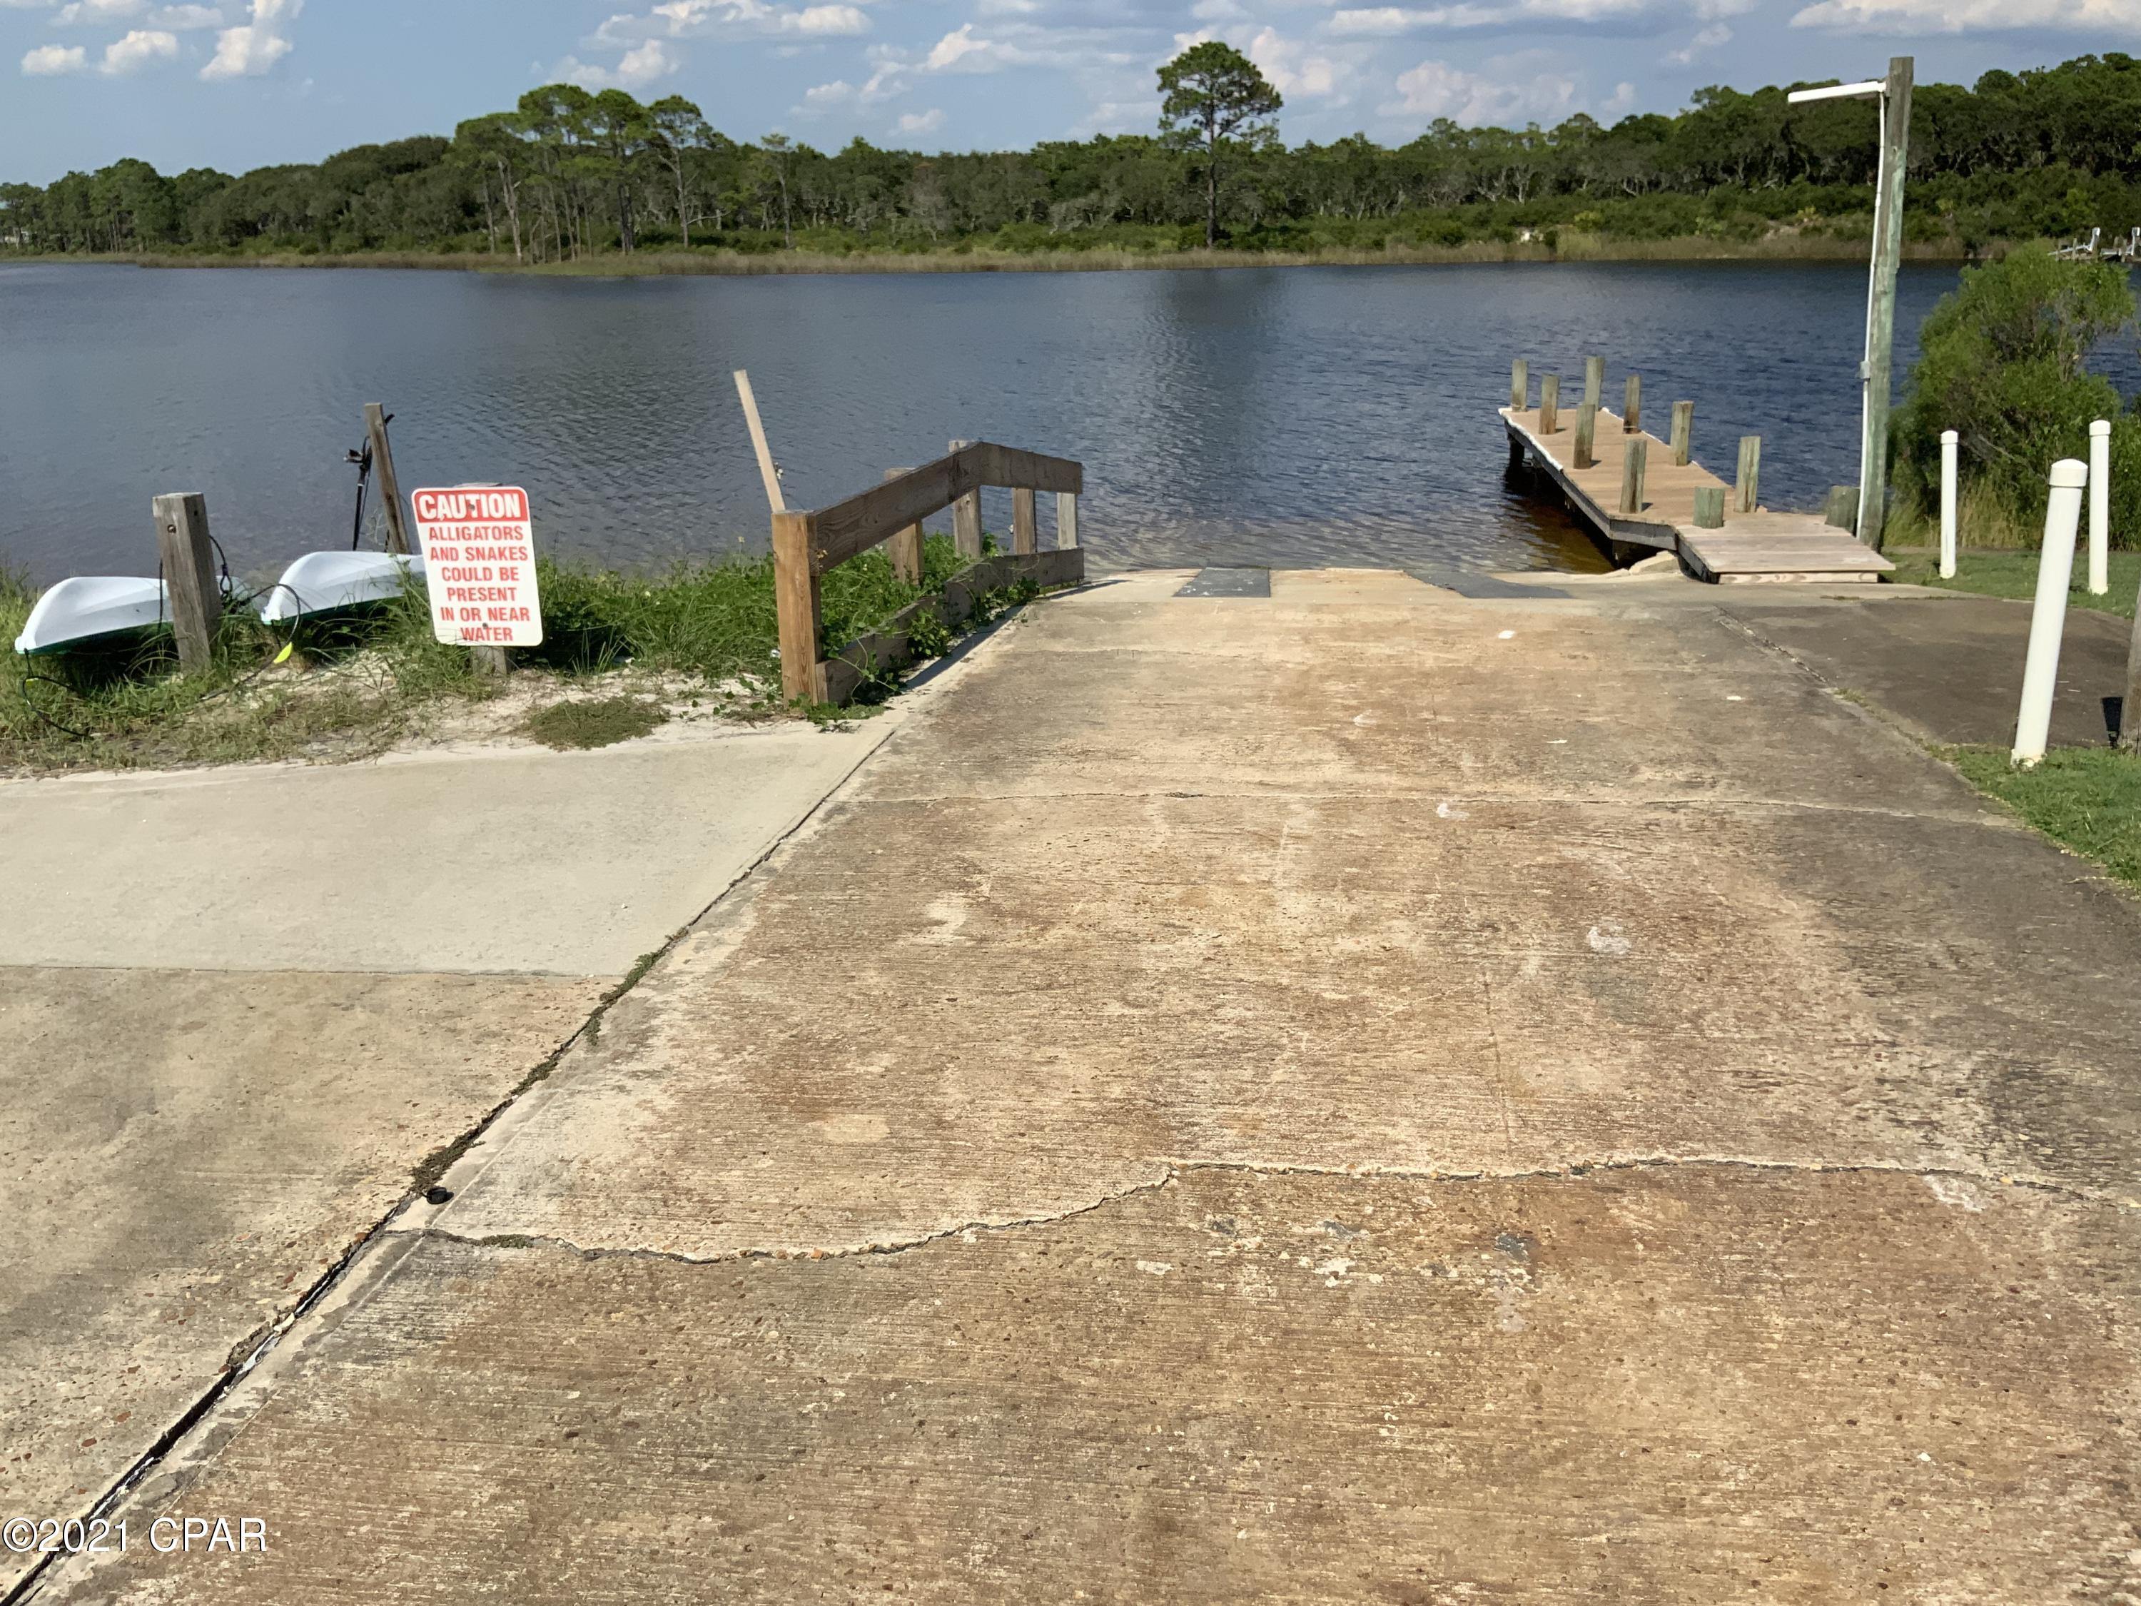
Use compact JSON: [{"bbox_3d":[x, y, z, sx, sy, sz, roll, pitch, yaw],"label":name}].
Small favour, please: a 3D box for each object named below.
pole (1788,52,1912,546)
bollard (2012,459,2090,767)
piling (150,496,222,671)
[{"bbox_3d":[5.344,-3.359,12.547,0.820,3.380,0.160,2,19,20],"label":"pole"},{"bbox_3d":[3.222,-0.618,5.907,0.100,1.010,0.100,-2,18,0],"label":"bollard"},{"bbox_3d":[-3.746,-0.934,7.659,0.140,0.755,0.140,1,18,5],"label":"piling"}]

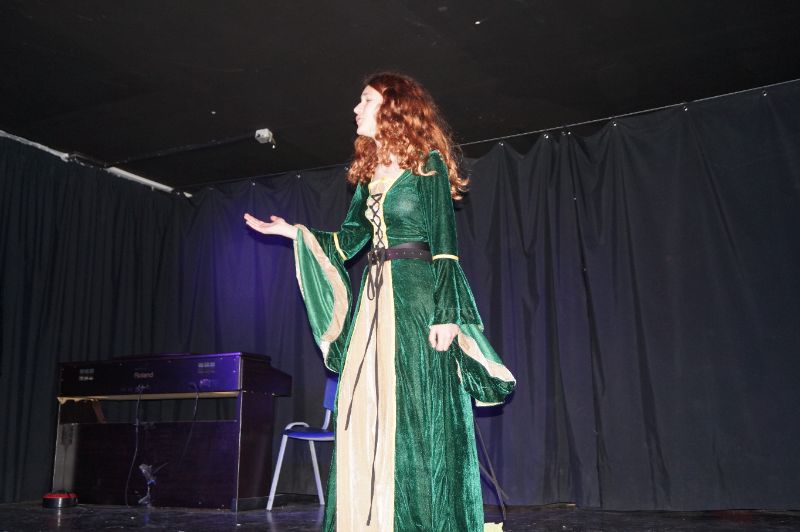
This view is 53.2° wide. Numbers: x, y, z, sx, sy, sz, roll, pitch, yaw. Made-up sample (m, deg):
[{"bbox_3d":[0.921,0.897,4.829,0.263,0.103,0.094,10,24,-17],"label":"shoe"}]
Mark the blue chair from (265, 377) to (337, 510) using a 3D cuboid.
[{"bbox_3d":[-0.386,0.986,4.638,0.530,0.810,0.540,-8,-14,32],"label":"blue chair"}]

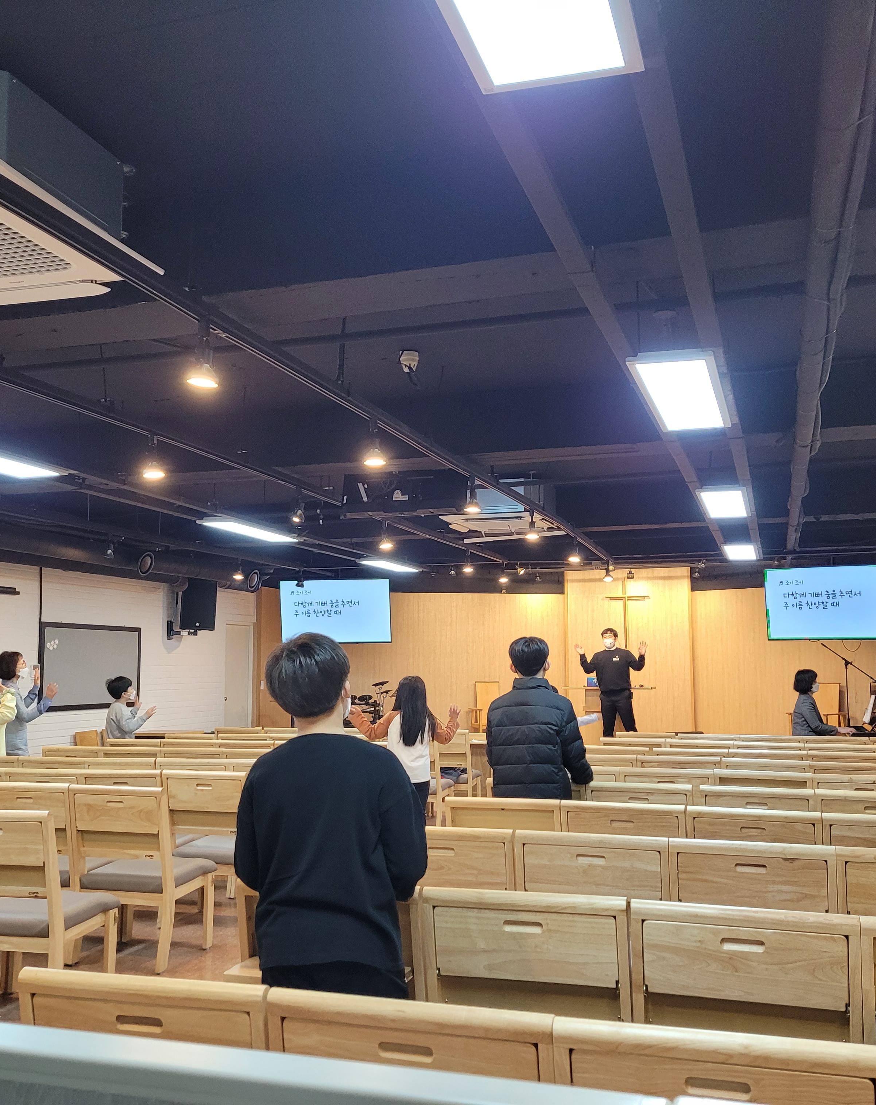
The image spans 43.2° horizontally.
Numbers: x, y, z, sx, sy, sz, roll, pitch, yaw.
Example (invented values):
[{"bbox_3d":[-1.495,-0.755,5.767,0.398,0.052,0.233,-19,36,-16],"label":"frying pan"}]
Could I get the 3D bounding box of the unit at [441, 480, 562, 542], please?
[{"bbox_3d":[0.613,-0.396,10.216,0.970,0.420,0.980,-2,-6,17],"label":"unit"}]

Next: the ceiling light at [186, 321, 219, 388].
[{"bbox_3d":[-0.787,-0.652,3.691,0.103,0.205,0.103,0,-6,0],"label":"ceiling light"}]

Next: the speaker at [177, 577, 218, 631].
[{"bbox_3d":[-3.040,0.658,14.050,0.460,0.670,0.400,2,-6,-17],"label":"speaker"}]

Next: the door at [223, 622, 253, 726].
[{"bbox_3d":[-2.900,2.045,16.001,0.090,2.070,0.880,-2,-6,17],"label":"door"}]

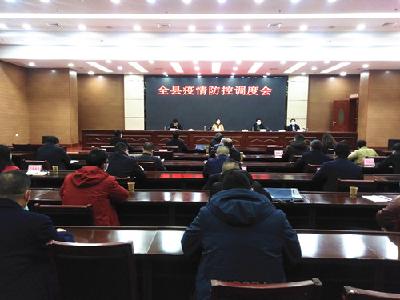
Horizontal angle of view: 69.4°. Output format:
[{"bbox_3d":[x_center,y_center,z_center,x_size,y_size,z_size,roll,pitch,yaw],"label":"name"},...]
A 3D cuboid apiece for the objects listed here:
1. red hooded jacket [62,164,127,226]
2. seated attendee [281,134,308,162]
[{"bbox_3d":[-0.969,0.502,2.706,0.540,0.760,0.580,2,6,10],"label":"red hooded jacket"},{"bbox_3d":[1.991,0.331,6.158,0.560,1.300,0.760,0,6,-3],"label":"seated attendee"}]

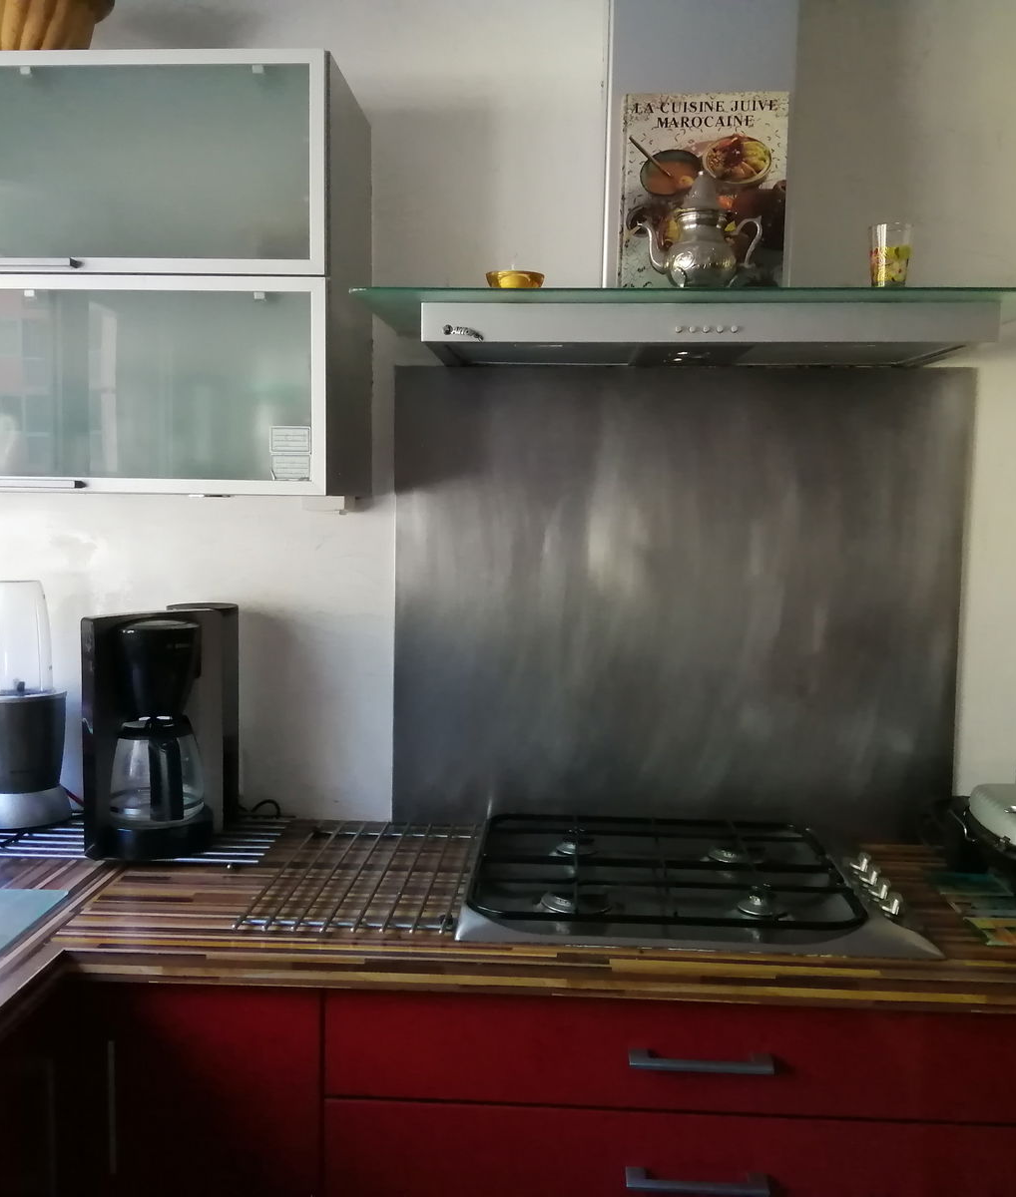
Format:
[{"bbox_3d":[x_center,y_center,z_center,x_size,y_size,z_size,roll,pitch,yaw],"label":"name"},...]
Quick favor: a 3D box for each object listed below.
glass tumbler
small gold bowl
[{"bbox_3d":[0.473,-0.420,1.486,0.053,0.085,0.053,1,5,3],"label":"glass tumbler"},{"bbox_3d":[0.009,-0.400,1.523,0.075,0.027,0.075,1,5,0],"label":"small gold bowl"}]

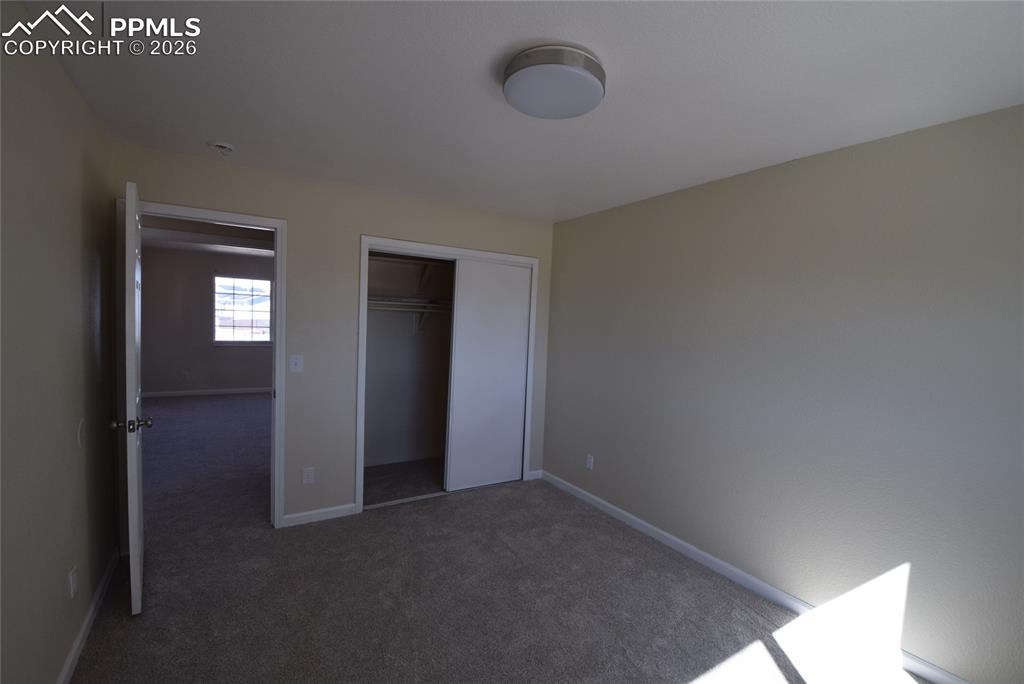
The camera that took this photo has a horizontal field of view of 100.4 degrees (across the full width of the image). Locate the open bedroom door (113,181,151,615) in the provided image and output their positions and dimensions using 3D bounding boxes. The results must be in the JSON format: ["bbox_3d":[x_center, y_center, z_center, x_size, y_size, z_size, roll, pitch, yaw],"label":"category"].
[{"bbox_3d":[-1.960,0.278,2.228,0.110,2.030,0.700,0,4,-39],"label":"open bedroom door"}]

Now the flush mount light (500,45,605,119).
[{"bbox_3d":[0.157,-0.963,1.616,0.375,0.075,0.375,2,3,0],"label":"flush mount light"}]

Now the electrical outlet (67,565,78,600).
[{"bbox_3d":[-1.809,0.989,1.761,0.010,0.115,0.072,0,4,-34],"label":"electrical outlet"}]

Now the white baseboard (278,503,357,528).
[{"bbox_3d":[-1.379,1.253,3.085,0.480,0.080,0.015,0,4,-34],"label":"white baseboard"}]

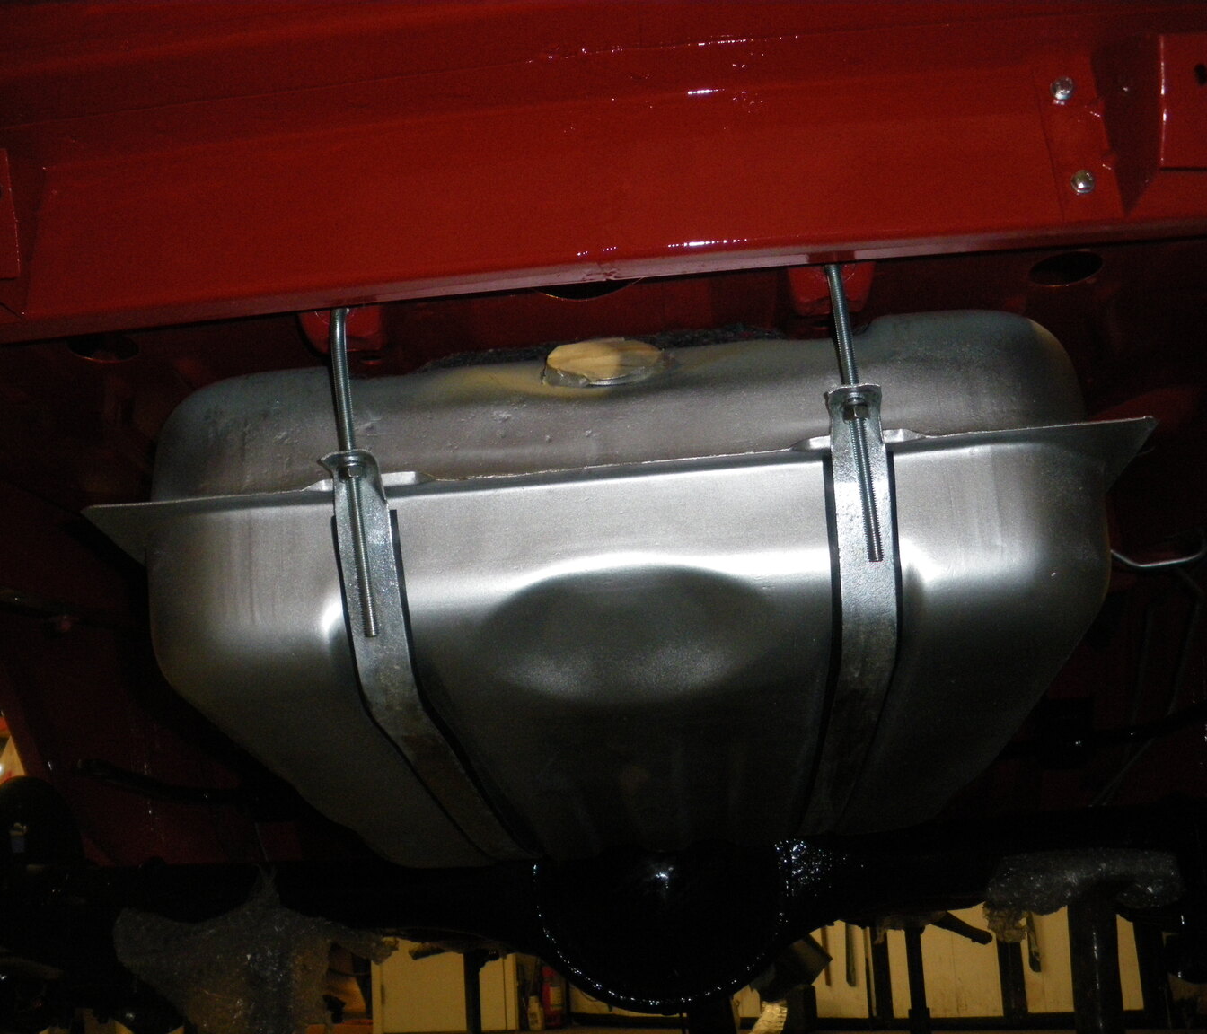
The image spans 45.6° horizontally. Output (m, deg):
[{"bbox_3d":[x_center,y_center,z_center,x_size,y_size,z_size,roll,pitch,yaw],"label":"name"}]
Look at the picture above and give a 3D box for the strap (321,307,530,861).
[{"bbox_3d":[-0.151,0.095,1.317,0.056,0.325,0.630,-9,-23,1],"label":"strap"}]

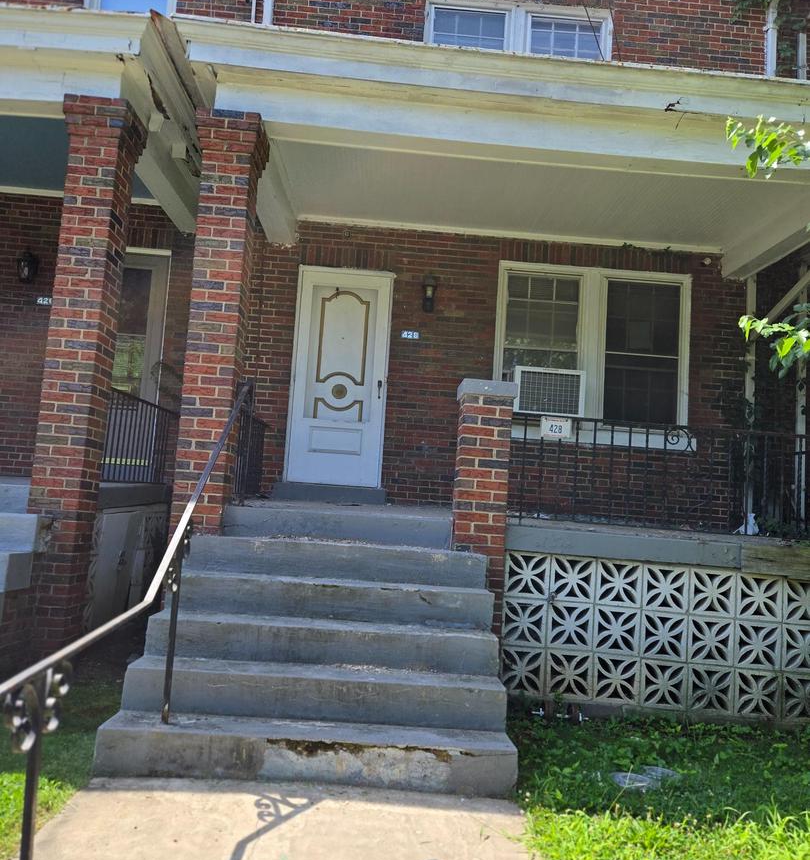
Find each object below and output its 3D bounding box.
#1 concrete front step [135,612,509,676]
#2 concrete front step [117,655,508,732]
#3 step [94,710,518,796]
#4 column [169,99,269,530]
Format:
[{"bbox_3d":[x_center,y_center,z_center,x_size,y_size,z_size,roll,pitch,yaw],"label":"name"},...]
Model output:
[{"bbox_3d":[-0.419,1.124,3.809,1.794,0.189,0.283,4,-5,-2],"label":"concrete front step"},{"bbox_3d":[-0.421,1.290,3.531,1.800,0.192,0.281,4,-5,-2],"label":"concrete front step"},{"bbox_3d":[-0.424,1.458,3.251,1.813,0.193,0.287,4,-5,-2],"label":"step"},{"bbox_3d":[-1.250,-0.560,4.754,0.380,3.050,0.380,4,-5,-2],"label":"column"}]

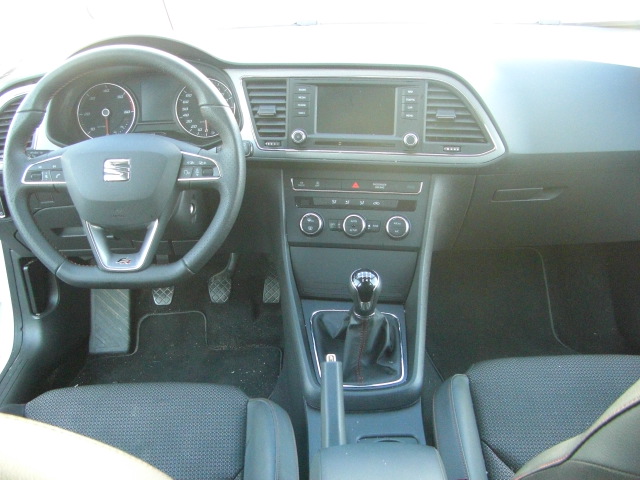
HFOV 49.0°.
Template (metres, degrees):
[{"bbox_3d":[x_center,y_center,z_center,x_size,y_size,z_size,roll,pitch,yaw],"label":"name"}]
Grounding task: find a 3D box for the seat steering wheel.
[{"bbox_3d":[-0.299,-0.112,1.097,0.370,0.365,0.110,-2,0,0],"label":"seat steering wheel"}]

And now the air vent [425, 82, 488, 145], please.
[{"bbox_3d":[0.231,-0.214,1.190,0.106,0.105,0.035,1,3,8],"label":"air vent"}]

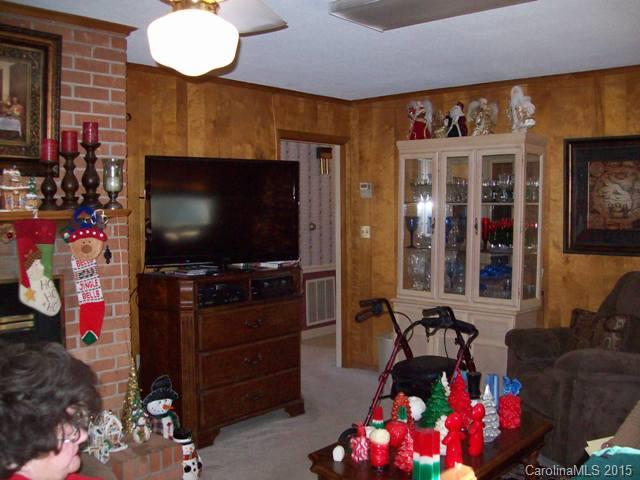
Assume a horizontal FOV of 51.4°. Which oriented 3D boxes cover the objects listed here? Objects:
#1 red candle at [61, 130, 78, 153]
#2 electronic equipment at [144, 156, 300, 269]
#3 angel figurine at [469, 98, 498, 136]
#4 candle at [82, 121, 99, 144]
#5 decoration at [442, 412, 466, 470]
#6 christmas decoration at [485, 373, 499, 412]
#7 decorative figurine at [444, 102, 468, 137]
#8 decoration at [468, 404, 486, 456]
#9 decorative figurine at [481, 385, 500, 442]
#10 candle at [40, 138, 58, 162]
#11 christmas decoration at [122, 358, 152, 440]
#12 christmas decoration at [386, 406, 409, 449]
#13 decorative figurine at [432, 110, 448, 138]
[{"bbox_3d":[-1.180,-0.461,3.144,0.075,0.102,0.075,4,5,43],"label":"red candle"},{"bbox_3d":[-0.659,-0.198,4.585,1.080,0.715,0.120,-2,4,-25],"label":"electronic equipment"},{"bbox_3d":[1.206,-0.902,4.923,0.220,0.315,0.140,2,4,30],"label":"angel figurine"},{"bbox_3d":[-1.076,-0.503,3.128,0.072,0.107,0.072,3,5,40],"label":"candle"},{"bbox_3d":[0.574,0.849,2.856,0.090,0.224,0.075,1,4,12],"label":"decoration"},{"bbox_3d":[0.883,0.799,3.399,0.070,0.218,0.070,3,5,40],"label":"christmas decoration"},{"bbox_3d":[1.038,-0.900,5.073,0.170,0.292,0.140,3,4,35],"label":"decorative figurine"},{"bbox_3d":[0.675,0.803,2.846,0.080,0.220,0.077,-2,4,-35],"label":"decoration"},{"bbox_3d":[0.769,0.779,3.026,0.112,0.248,0.112,0,3,0],"label":"decorative figurine"},{"bbox_3d":[-1.250,-0.412,3.074,0.075,0.102,0.075,4,5,43],"label":"candle"},{"bbox_3d":[-0.924,0.781,3.311,0.130,0.393,0.130,3,5,40],"label":"christmas decoration"},{"bbox_3d":[0.342,0.819,2.930,0.097,0.175,0.097,0,3,0],"label":"christmas decoration"},{"bbox_3d":[0.930,-0.880,5.146,0.150,0.220,0.110,4,5,43],"label":"decorative figurine"}]

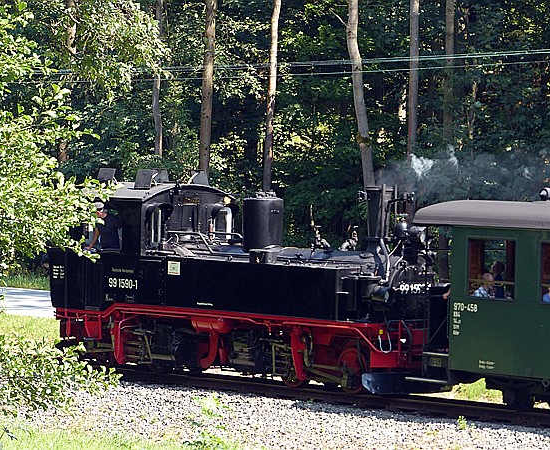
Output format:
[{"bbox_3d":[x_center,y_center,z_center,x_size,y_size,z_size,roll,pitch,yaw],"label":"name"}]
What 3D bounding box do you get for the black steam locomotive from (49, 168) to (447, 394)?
[{"bbox_3d":[-0.430,0.870,63.500,2.100,3.400,8.700,-2,4,-43],"label":"black steam locomotive"}]

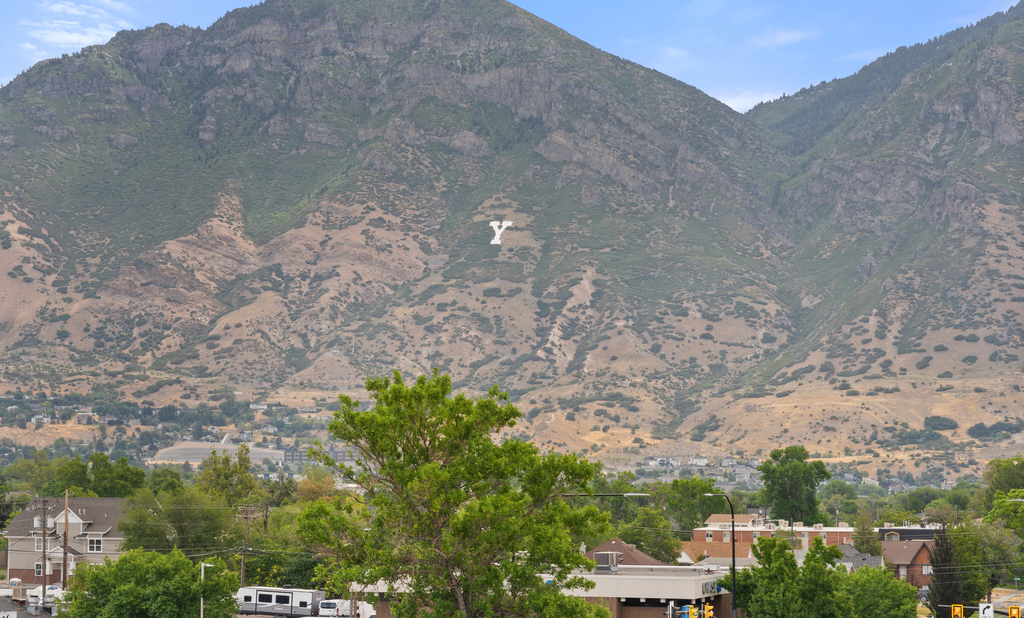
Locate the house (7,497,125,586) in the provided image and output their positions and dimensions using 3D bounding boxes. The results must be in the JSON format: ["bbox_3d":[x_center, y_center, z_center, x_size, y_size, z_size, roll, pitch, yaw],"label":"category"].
[{"bbox_3d":[-51.640,29.150,247.980,18.500,10.800,12.800,-2,-6,23],"label":"house"}]

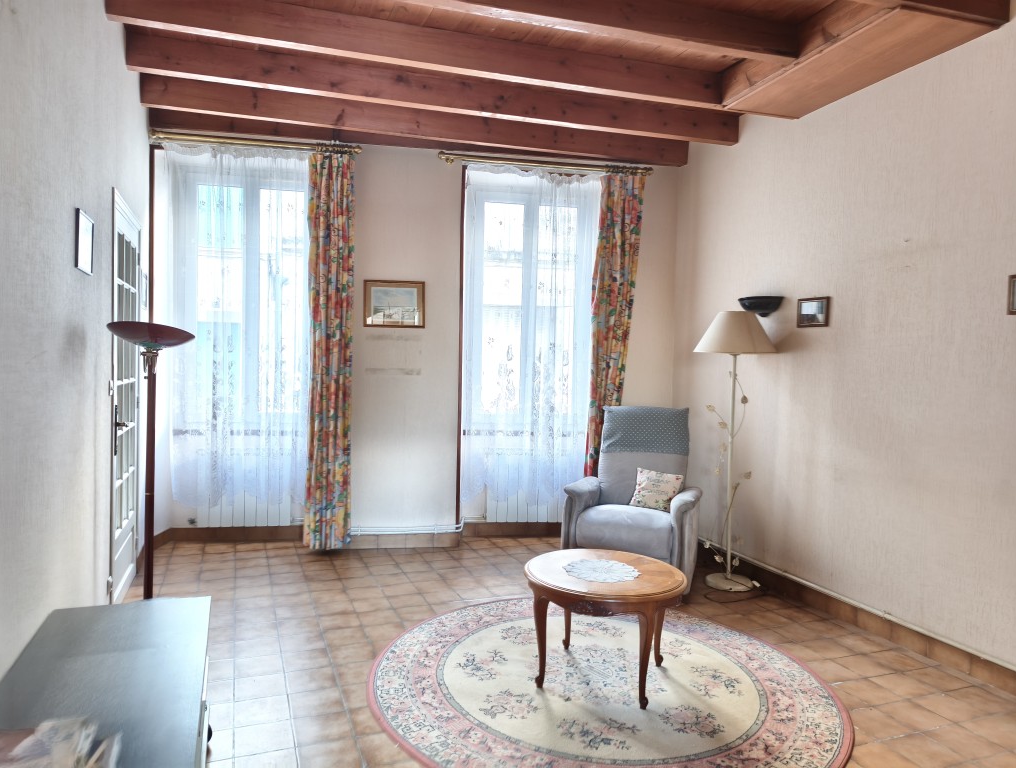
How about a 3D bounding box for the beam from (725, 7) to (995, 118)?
[{"bbox_3d":[1.757,-1.733,3.584,0.546,0.191,1.224,1,1,-20],"label":"beam"}]

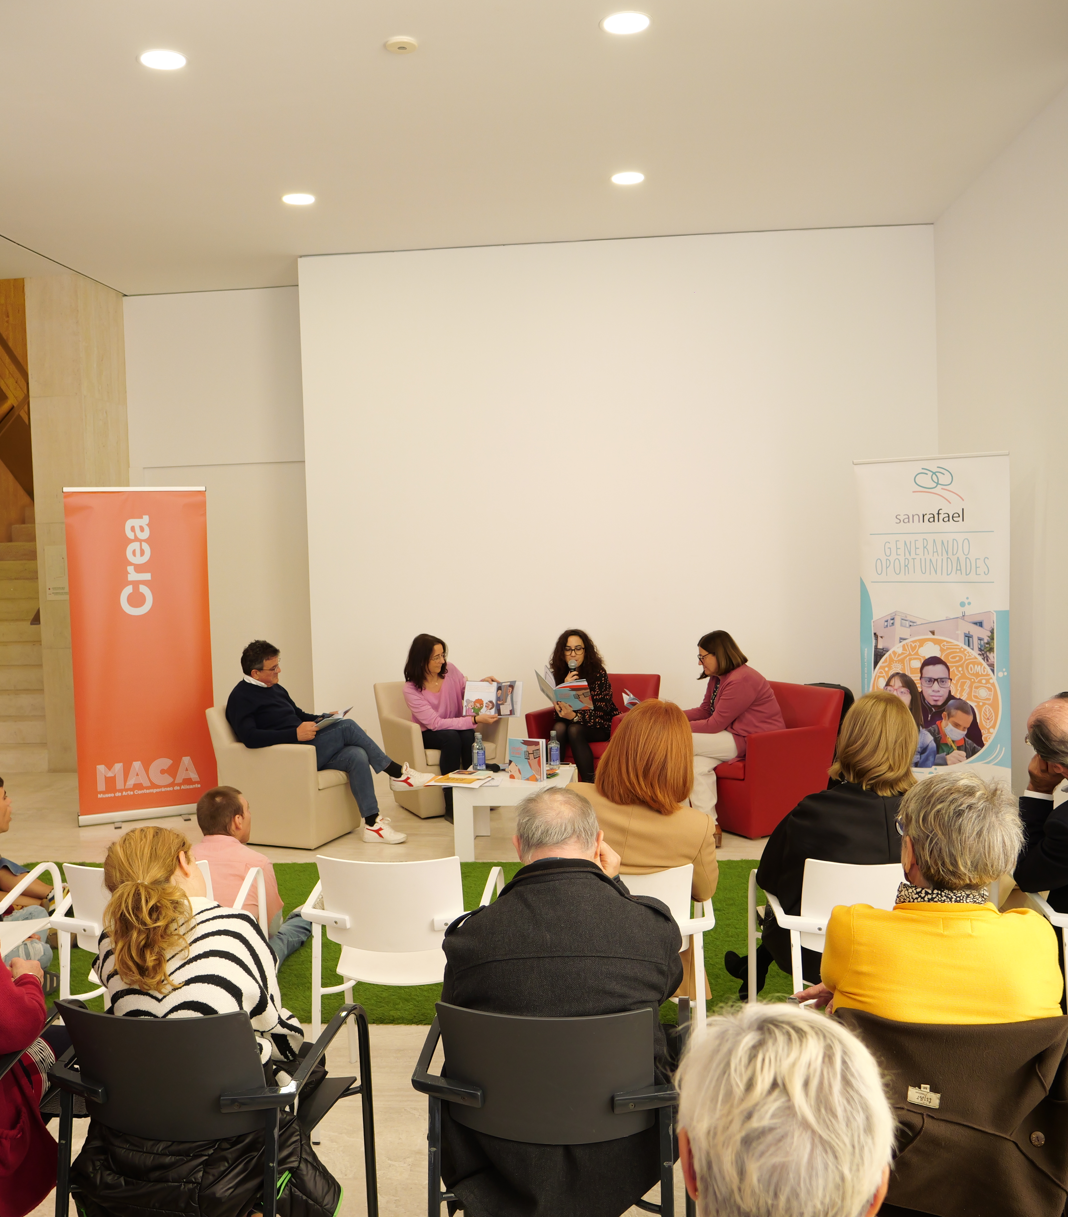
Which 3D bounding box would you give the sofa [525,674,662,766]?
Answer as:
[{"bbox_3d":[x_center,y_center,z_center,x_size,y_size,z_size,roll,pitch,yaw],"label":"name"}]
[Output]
[{"bbox_3d":[0.424,0.876,7.535,0.648,0.788,0.689,0,3,27],"label":"sofa"}]

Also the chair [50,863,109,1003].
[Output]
[{"bbox_3d":[-1.040,1.075,3.296,0.530,0.800,0.540,-2,3,4],"label":"chair"}]

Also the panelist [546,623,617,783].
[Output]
[{"bbox_3d":[0.314,0.685,6.975,0.520,1.120,0.800,0,3,27],"label":"panelist"}]

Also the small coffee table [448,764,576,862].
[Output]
[{"bbox_3d":[-0.108,1.117,6.231,0.600,0.410,0.580,-1,3,5],"label":"small coffee table"}]

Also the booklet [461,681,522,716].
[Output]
[{"bbox_3d":[-0.249,0.548,6.800,0.370,0.220,0.100,-1,-7,5],"label":"booklet"}]

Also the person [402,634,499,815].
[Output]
[{"bbox_3d":[-0.538,0.722,7.050,0.580,1.130,0.750,-2,3,-16],"label":"person"}]

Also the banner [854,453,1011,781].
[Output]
[{"bbox_3d":[2.310,0.163,6.517,0.860,2.090,0.140,0,3,28],"label":"banner"}]

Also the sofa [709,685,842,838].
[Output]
[{"bbox_3d":[1.337,0.877,6.793,0.750,0.760,0.750,-3,4,-32],"label":"sofa"}]

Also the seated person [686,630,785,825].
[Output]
[{"bbox_3d":[1.096,0.711,6.564,0.860,1.170,0.560,-3,3,-22],"label":"seated person"}]

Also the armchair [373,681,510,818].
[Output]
[{"bbox_3d":[-0.608,0.905,7.507,0.648,0.788,0.689,-3,3,-30],"label":"armchair"}]

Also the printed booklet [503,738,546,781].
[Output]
[{"bbox_3d":[-0.046,0.831,6.183,0.205,0.235,0.070,0,3,26],"label":"printed booklet"}]

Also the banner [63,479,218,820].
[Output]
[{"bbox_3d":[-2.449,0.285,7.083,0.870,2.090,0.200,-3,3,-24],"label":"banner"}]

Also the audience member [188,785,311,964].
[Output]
[{"bbox_3d":[-1.115,1.050,4.613,0.500,0.770,0.780,-1,3,10],"label":"audience member"}]

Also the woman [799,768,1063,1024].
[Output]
[{"bbox_3d":[0.747,0.887,2.321,0.510,1.220,0.780,-1,3,1],"label":"woman"}]

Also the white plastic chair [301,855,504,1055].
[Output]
[{"bbox_3d":[-0.373,1.080,3.387,0.550,0.810,0.530,-1,3,6],"label":"white plastic chair"}]

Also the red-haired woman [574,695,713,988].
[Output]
[{"bbox_3d":[0.321,0.863,3.483,0.520,1.200,0.750,-1,3,1],"label":"red-haired woman"}]

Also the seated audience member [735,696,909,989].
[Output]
[{"bbox_3d":[0.920,0.808,3.343,0.640,1.210,0.900,-2,3,-3],"label":"seated audience member"}]

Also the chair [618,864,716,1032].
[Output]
[{"bbox_3d":[0.241,1.044,3.151,0.530,0.800,0.540,-1,3,5],"label":"chair"}]

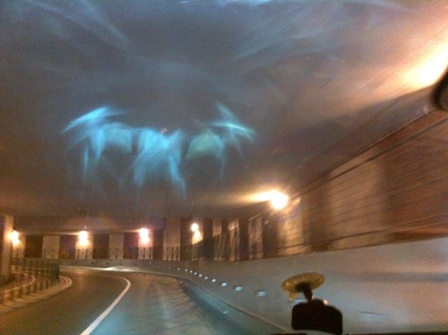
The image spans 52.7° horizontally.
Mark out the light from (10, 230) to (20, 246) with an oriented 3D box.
[{"bbox_3d":[-20.735,7.061,45.000,0.900,1.450,0.500,-1,-11,1],"label":"light"}]

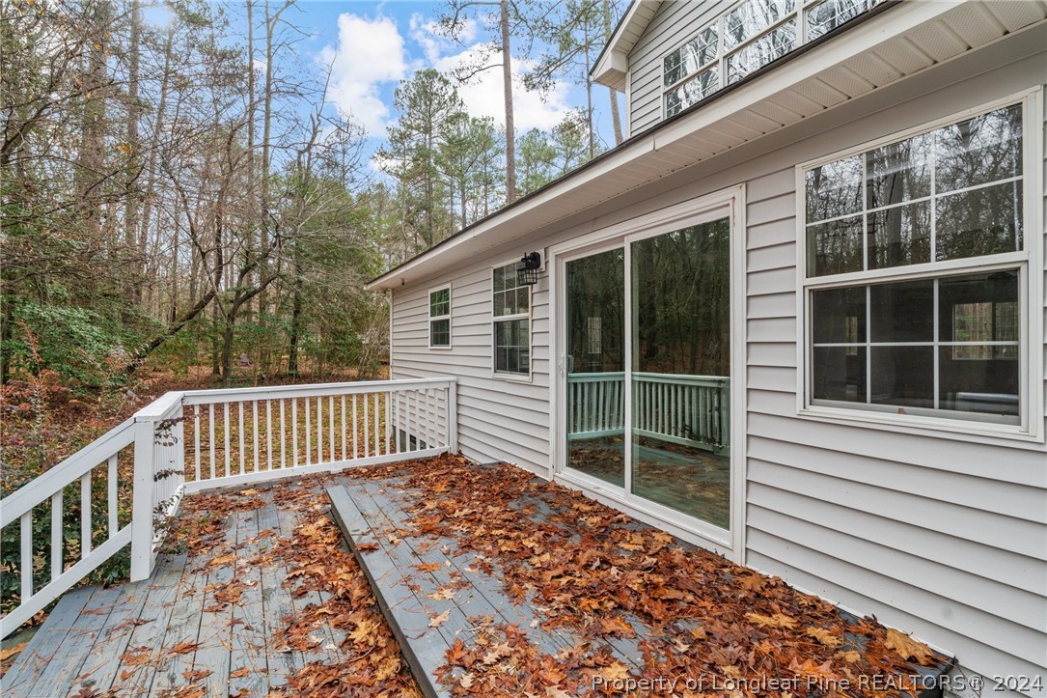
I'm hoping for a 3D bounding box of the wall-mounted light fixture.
[{"bbox_3d":[0.046,-0.752,4.367,0.185,0.310,0.148,-1,1,-31],"label":"wall-mounted light fixture"}]

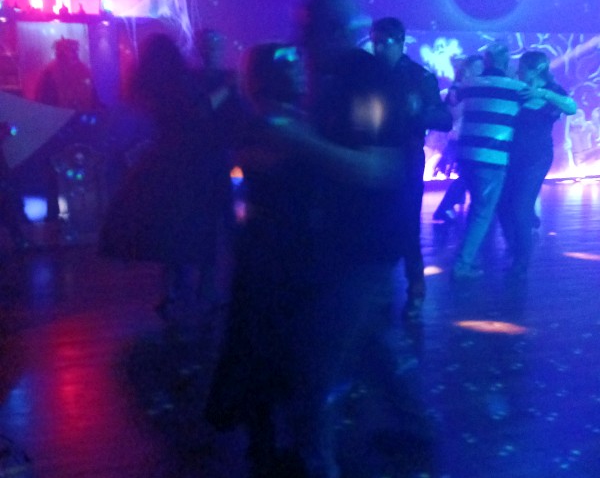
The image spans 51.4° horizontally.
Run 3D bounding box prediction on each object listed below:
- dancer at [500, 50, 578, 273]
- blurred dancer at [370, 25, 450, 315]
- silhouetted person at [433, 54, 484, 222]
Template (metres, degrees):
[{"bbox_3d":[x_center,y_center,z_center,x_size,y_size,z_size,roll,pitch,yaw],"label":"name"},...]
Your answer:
[{"bbox_3d":[1.742,-0.538,4.623,0.520,1.650,0.480,-12,20,-38],"label":"dancer"},{"bbox_3d":[0.635,-0.392,3.802,0.600,1.800,0.450,3,16,10],"label":"blurred dancer"},{"bbox_3d":[1.631,-0.981,6.213,0.550,1.660,0.500,6,16,19],"label":"silhouetted person"}]

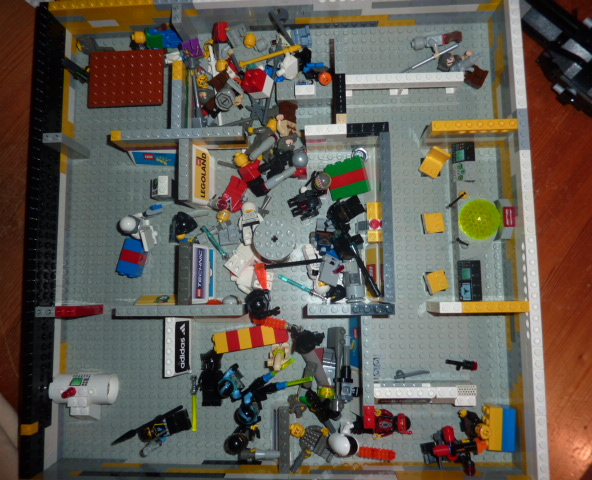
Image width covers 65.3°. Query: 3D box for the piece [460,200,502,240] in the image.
[{"bbox_3d":[0.145,-0.016,0.364,0.032,0.009,0.032,-1,84,3],"label":"piece"}]

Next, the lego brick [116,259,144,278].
[{"bbox_3d":[-0.138,0.024,0.387,0.016,0.016,0.011,14,85,4],"label":"lego brick"}]

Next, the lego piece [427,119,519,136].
[{"bbox_3d":[0.135,-0.086,0.353,0.064,0.011,0.008,-1,85,2],"label":"lego piece"}]

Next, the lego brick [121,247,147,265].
[{"bbox_3d":[-0.135,0.015,0.389,0.016,0.016,0.010,14,85,4],"label":"lego brick"}]

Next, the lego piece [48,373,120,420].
[{"bbox_3d":[-0.174,0.130,0.376,0.051,0.027,0.040,-1,84,3],"label":"lego piece"}]

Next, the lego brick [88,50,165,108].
[{"bbox_3d":[-0.143,-0.137,0.391,0.064,0.005,0.048,-1,84,3],"label":"lego brick"}]

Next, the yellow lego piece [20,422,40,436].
[{"bbox_3d":[-0.198,0.141,0.346,0.008,0.010,0.008,-1,84,3],"label":"yellow lego piece"}]

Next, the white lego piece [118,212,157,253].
[{"bbox_3d":[-0.128,-0.005,0.378,0.018,0.042,0.026,-15,84,1],"label":"white lego piece"}]

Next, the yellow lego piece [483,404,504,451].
[{"bbox_3d":[0.153,0.146,0.364,0.011,0.016,0.032,4,85,3],"label":"yellow lego piece"}]

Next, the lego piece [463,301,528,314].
[{"bbox_3d":[0.144,0.049,0.337,0.048,0.011,0.008,-1,84,3],"label":"lego piece"}]

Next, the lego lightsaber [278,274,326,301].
[{"bbox_3d":[0.006,0.040,0.381,0.045,0.004,0.004,27,86,5],"label":"lego lightsaber"}]

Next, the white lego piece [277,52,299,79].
[{"bbox_3d":[-0.006,-0.147,0.392,0.019,0.018,0.012,-30,45,0],"label":"white lego piece"}]

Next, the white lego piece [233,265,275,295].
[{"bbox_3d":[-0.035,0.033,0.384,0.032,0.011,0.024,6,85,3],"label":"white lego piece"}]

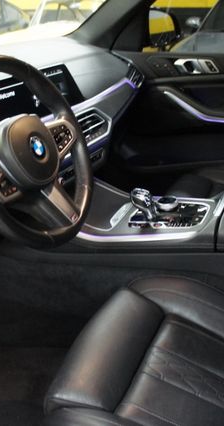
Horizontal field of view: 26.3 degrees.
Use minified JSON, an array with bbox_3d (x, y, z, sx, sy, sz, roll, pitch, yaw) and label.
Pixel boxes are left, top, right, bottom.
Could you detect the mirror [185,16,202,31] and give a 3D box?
[{"bbox_3d":[0.934,-2.176,5.500,0.200,0.140,0.120,9,26,18],"label":"mirror"}]

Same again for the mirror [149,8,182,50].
[{"bbox_3d":[0.193,-0.832,2.153,0.120,0.168,0.250,21,31,37],"label":"mirror"}]

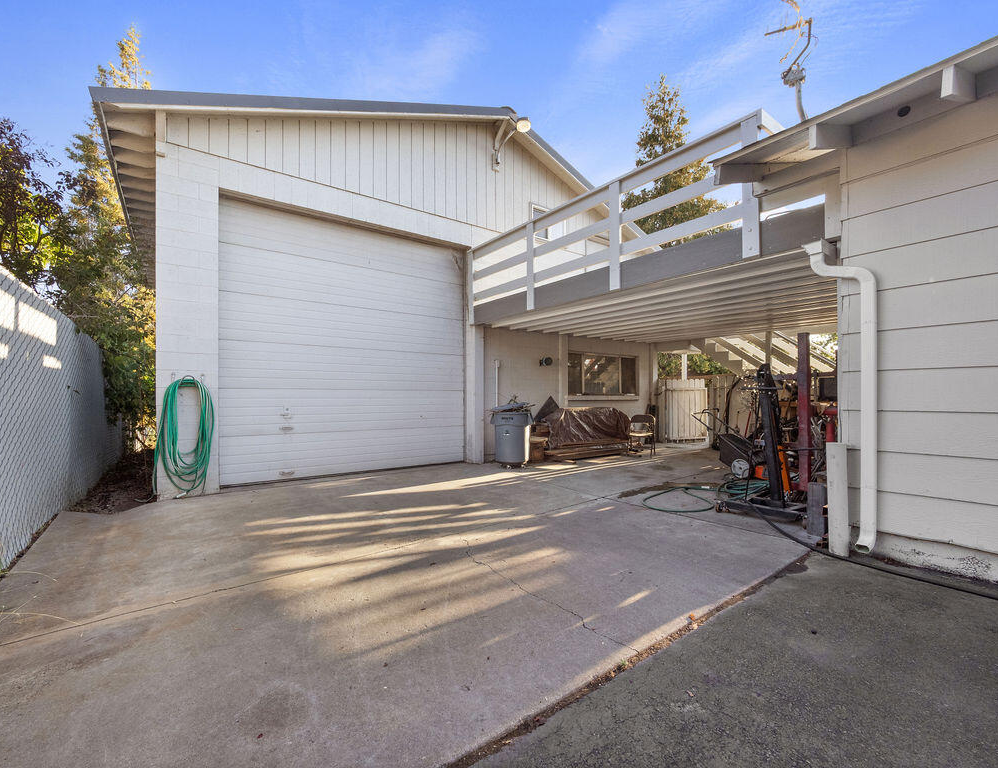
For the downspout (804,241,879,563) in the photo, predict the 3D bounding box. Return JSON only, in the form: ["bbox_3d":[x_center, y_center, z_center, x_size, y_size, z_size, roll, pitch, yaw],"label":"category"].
[{"bbox_3d":[2.630,0.040,3.210,0.200,2.400,0.430,1,-1,-38],"label":"downspout"}]

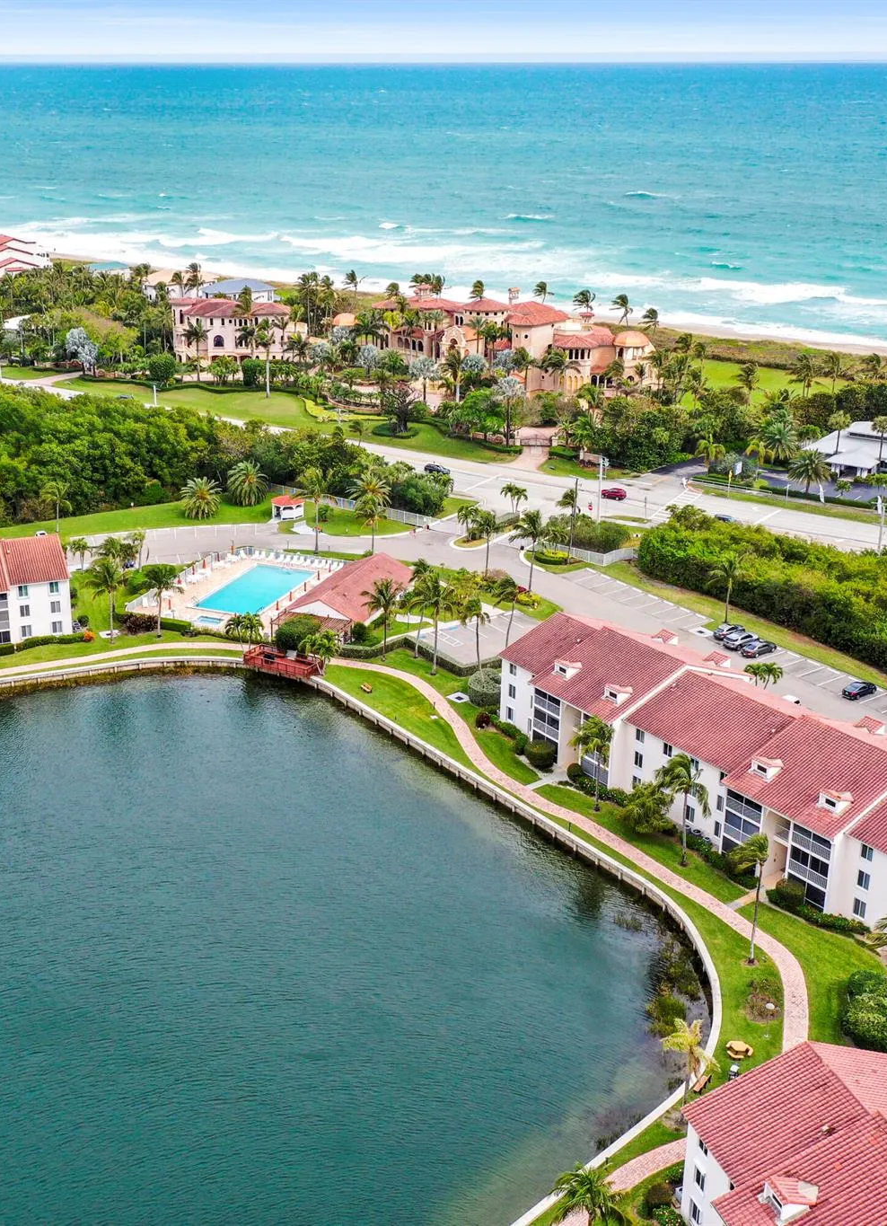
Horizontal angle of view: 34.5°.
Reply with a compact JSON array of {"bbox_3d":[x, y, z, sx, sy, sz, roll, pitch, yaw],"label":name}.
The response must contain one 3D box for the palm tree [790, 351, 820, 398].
[{"bbox_3d":[73.795,-47.454,292.834,6.135,10.920,6.135,0,21,0],"label":"palm tree"}]

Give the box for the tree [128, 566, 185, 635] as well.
[{"bbox_3d":[-35.810,-1.270,179.260,5.500,9.350,5.400,0,21,0],"label":"tree"}]

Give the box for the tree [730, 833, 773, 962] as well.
[{"bbox_3d":[24.596,23.501,116.437,3.400,11.700,3.700,0,21,0],"label":"tree"}]

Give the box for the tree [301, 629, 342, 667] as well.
[{"bbox_3d":[-14.317,4.672,166.665,4.742,5.338,4.505,0,21,0],"label":"tree"}]

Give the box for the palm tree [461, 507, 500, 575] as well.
[{"bbox_3d":[5.880,-9.760,200.120,4.700,10.060,4.500,0,21,0],"label":"palm tree"}]

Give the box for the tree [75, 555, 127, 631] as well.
[{"bbox_3d":[-40.393,-1.330,173.992,5.698,11.207,5.413,0,21,0],"label":"tree"}]

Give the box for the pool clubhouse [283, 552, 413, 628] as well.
[{"bbox_3d":[-11.590,-2.624,187.733,10.330,4.800,19.533,8,23,20],"label":"pool clubhouse"}]

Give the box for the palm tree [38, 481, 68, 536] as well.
[{"bbox_3d":[-58.940,-15.530,216.980,4.600,8.580,4.500,0,21,0],"label":"palm tree"}]

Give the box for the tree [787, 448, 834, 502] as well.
[{"bbox_3d":[61.803,-23.257,241.195,7.400,8.300,7.400,0,21,0],"label":"tree"}]

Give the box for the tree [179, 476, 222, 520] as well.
[{"bbox_3d":[-39.270,-18.449,231.054,6.700,6.700,6.700,0,21,0],"label":"tree"}]

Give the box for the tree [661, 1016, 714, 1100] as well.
[{"bbox_3d":[16.565,30.879,96.760,3.923,7.229,3.727,0,21,0],"label":"tree"}]

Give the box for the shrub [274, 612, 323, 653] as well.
[{"bbox_3d":[-18.190,2.580,180.220,6.000,4.400,6.000,0,21,0],"label":"shrub"}]

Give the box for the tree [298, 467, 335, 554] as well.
[{"bbox_3d":[-18.843,-15.011,212.992,5.700,13.400,5.600,0,21,0],"label":"tree"}]

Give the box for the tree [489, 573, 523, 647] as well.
[{"bbox_3d":[7.657,0.770,175.774,3.900,11.000,3.900,0,21,0],"label":"tree"}]

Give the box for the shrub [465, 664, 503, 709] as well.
[{"bbox_3d":[5.091,8.291,160.317,4.400,3.200,4.300,0,21,0],"label":"shrub"}]

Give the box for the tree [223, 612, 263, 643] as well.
[{"bbox_3d":[-24.810,2.190,176.810,4.700,4.690,4.200,0,21,0],"label":"tree"}]

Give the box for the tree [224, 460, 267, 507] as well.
[{"bbox_3d":[-32.130,-21.040,232.630,6.400,7.400,6.400,0,21,0],"label":"tree"}]

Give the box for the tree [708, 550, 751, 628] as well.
[{"bbox_3d":[36.810,-3.100,183.830,5.100,9.460,5.100,0,21,0],"label":"tree"}]

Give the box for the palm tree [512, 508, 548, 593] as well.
[{"bbox_3d":[11.306,-7.802,189.240,5.071,12.203,4.817,0,21,0],"label":"palm tree"}]

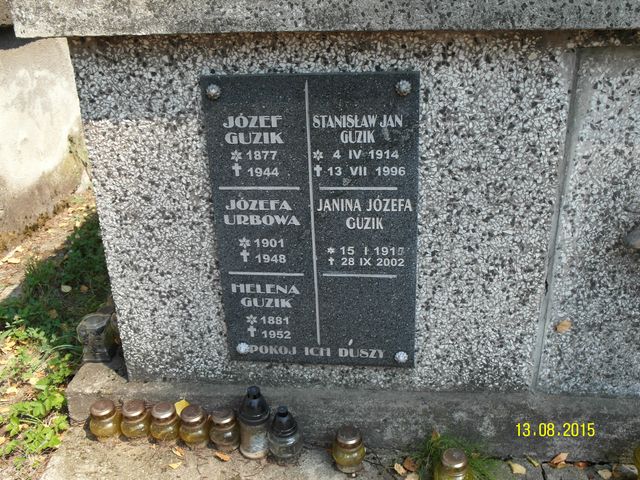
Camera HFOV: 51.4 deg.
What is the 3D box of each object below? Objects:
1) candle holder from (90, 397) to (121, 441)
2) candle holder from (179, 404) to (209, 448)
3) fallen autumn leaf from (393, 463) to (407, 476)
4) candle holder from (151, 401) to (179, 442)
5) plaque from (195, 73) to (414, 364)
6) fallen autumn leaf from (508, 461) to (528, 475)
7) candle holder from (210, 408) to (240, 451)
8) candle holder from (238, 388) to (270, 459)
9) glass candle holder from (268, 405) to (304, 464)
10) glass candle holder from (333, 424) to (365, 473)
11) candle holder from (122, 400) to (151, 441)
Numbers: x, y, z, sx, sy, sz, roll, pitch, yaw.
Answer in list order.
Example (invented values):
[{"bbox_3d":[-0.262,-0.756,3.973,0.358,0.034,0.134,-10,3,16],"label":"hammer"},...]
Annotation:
[{"bbox_3d":[-0.492,0.406,1.522,0.068,0.085,0.068,3,22,7],"label":"candle holder"},{"bbox_3d":[-0.284,0.421,1.510,0.068,0.086,0.068,3,22,7],"label":"candle holder"},{"bbox_3d":[0.172,0.489,1.428,0.021,0.010,0.038,-7,23,-17],"label":"fallen autumn leaf"},{"bbox_3d":[-0.357,0.413,1.522,0.068,0.085,0.068,3,22,7],"label":"candle holder"},{"bbox_3d":[-0.009,-0.022,1.361,0.412,0.626,0.024,1,22,7],"label":"plaque"},{"bbox_3d":[0.423,0.483,1.418,0.030,0.009,0.043,-14,26,-30],"label":"fallen autumn leaf"},{"bbox_3d":[-0.214,0.426,1.498,0.068,0.088,0.068,3,22,7],"label":"candle holder"},{"bbox_3d":[-0.144,0.399,1.473,0.070,0.165,0.070,3,22,7],"label":"candle holder"},{"bbox_3d":[-0.075,0.422,1.464,0.076,0.123,0.076,0,22,0],"label":"glass candle holder"},{"bbox_3d":[0.061,0.446,1.432,0.070,0.095,0.070,3,22,7],"label":"glass candle holder"},{"bbox_3d":[-0.425,0.408,1.526,0.068,0.085,0.068,3,22,7],"label":"candle holder"}]

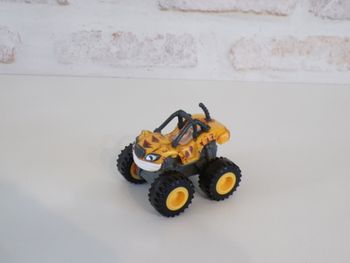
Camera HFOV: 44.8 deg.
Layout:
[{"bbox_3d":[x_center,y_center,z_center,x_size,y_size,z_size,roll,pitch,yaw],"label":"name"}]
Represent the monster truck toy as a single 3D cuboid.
[{"bbox_3d":[0.004,0.013,0.325,0.077,0.068,0.070,-13,26,-28],"label":"monster truck toy"}]

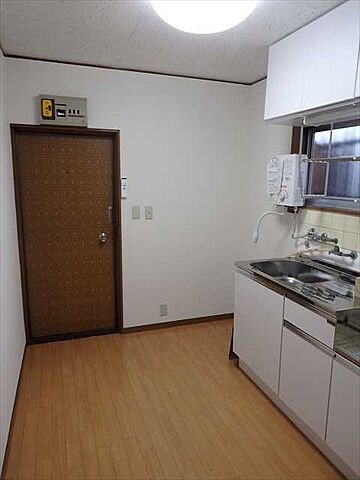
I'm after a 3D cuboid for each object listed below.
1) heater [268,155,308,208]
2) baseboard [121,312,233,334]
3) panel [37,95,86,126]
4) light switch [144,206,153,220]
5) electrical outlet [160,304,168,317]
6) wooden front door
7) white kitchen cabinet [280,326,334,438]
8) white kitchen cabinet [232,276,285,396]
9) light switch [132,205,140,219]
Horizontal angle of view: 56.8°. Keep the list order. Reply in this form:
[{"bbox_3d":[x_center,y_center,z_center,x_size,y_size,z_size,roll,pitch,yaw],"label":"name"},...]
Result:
[{"bbox_3d":[0.827,-0.460,2.597,0.130,0.379,0.310,-5,12,-28],"label":"heater"},{"bbox_3d":[0.040,0.845,3.378,1.217,0.052,0.013,-3,11,-20],"label":"baseboard"},{"bbox_3d":[-0.914,-1.006,2.624,0.347,0.214,0.100,-3,11,-20],"label":"panel"},{"bbox_3d":[-0.280,-0.242,3.054,0.070,0.120,0.010,-3,11,-20],"label":"light switch"},{"bbox_3d":[-0.153,0.703,3.281,0.070,0.120,0.010,-3,11,-20],"label":"electrical outlet"},{"bbox_3d":[-0.923,-0.004,2.877,0.842,1.845,0.080,-3,11,-20],"label":"wooden front door"},{"bbox_3d":[0.938,0.769,1.978,0.500,0.488,0.393,-3,11,-20],"label":"white kitchen cabinet"},{"bbox_3d":[0.765,0.607,2.434,0.500,0.661,0.610,-3,11,-20],"label":"white kitchen cabinet"},{"bbox_3d":[-0.390,-0.241,3.013,0.070,0.120,0.010,-3,11,-20],"label":"light switch"}]

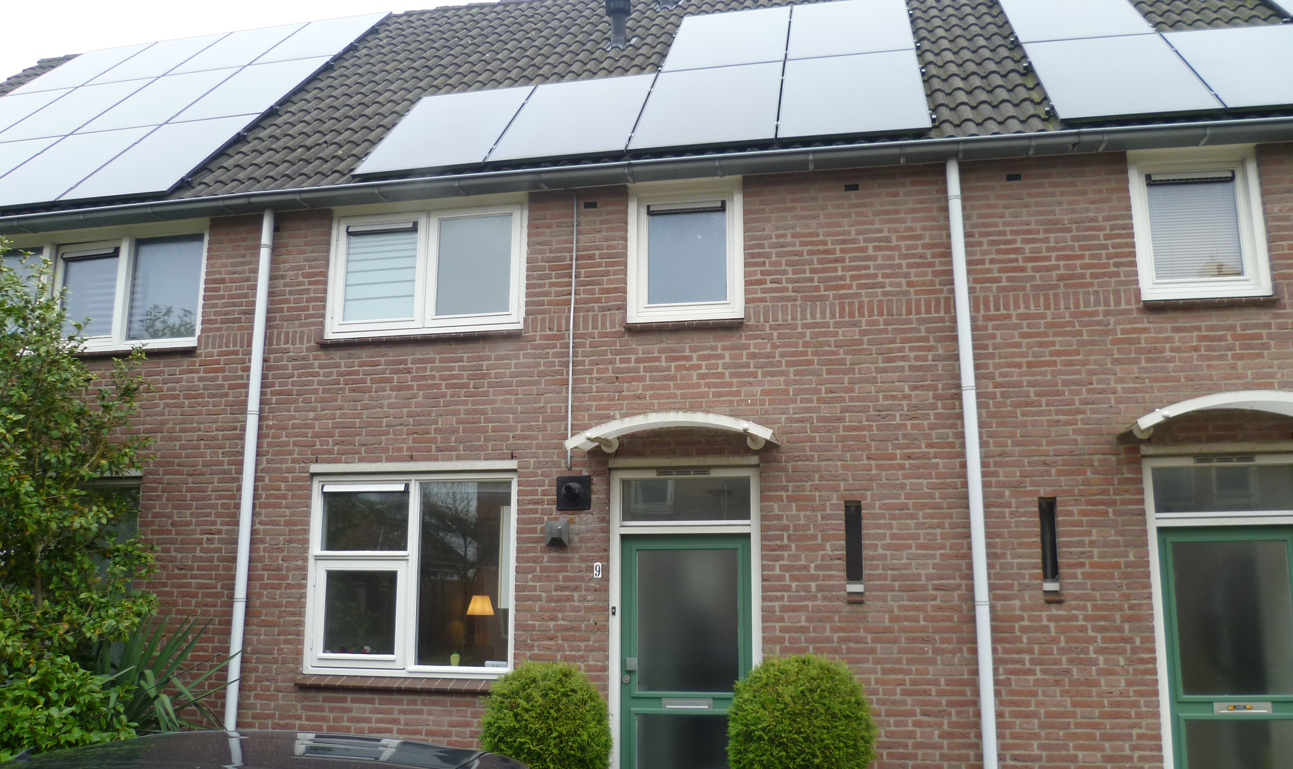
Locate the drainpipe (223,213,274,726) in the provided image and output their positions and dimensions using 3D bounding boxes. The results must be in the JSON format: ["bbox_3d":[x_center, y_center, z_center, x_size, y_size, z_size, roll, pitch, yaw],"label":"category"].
[{"bbox_3d":[-2.940,0.872,7.668,0.085,4.500,0.085,-2,-11,11],"label":"drainpipe"}]

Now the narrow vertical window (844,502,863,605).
[{"bbox_3d":[1.352,1.089,6.796,0.107,0.670,0.100,-2,-11,11],"label":"narrow vertical window"}]

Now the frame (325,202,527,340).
[{"bbox_3d":[-1.644,-0.840,7.885,1.553,0.970,0.110,-2,-11,11],"label":"frame"}]

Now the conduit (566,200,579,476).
[{"bbox_3d":[-0.529,-0.401,7.486,0.025,2.010,0.025,-2,-11,11],"label":"conduit"}]

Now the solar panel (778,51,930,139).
[{"bbox_3d":[1.537,-2.182,7.822,1.040,1.720,0.040,-2,-56,11],"label":"solar panel"}]

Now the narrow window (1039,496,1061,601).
[{"bbox_3d":[2.538,1.037,6.566,0.107,0.670,0.100,-2,-11,11],"label":"narrow window"}]

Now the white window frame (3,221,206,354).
[{"bbox_3d":[-4.559,-0.773,8.523,2.210,1.050,0.100,-2,-11,11],"label":"white window frame"}]

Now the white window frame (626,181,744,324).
[{"bbox_3d":[0.276,-0.965,7.495,0.835,1.045,0.100,-2,-11,11],"label":"white window frame"}]

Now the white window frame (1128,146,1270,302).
[{"bbox_3d":[3.613,-1.044,6.878,0.777,1.022,0.110,-2,-11,11],"label":"white window frame"}]

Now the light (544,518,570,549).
[{"bbox_3d":[-0.619,1.019,7.194,0.172,0.188,0.095,-2,-11,11],"label":"light"}]

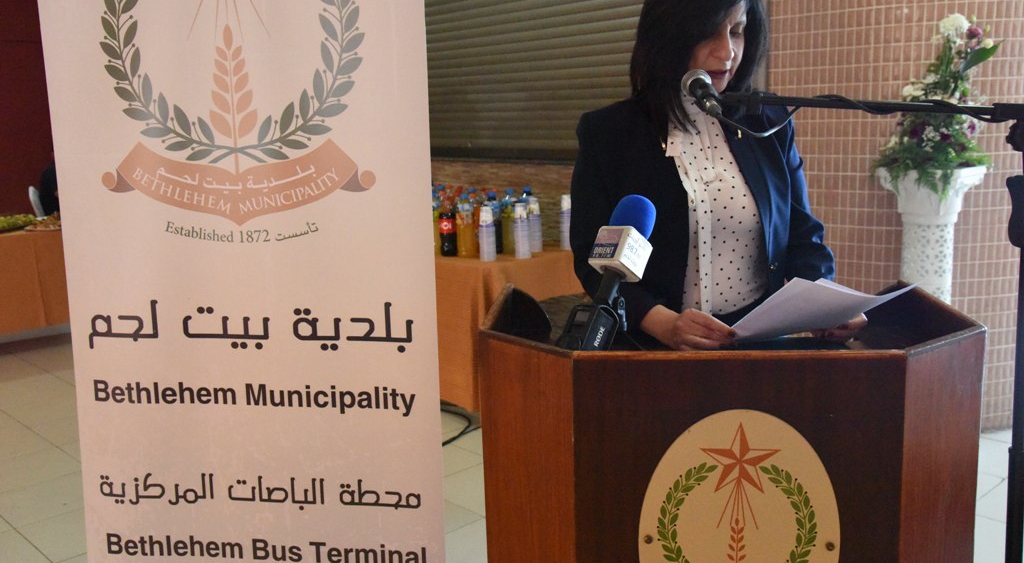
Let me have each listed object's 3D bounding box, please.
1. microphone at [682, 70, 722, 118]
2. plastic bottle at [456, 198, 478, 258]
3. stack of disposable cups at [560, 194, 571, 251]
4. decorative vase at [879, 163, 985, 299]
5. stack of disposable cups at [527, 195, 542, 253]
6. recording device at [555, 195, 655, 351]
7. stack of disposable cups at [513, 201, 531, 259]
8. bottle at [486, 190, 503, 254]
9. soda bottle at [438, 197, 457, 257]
[{"bbox_3d":[0.308,-0.302,1.555,0.053,0.053,0.175,-2,24,1],"label":"microphone"},{"bbox_3d":[-0.222,-0.268,4.631,0.096,0.302,0.096,-2,11,-3],"label":"plastic bottle"},{"bbox_3d":[0.278,-0.294,4.805,0.076,0.265,0.076,-2,11,0],"label":"stack of disposable cups"},{"bbox_3d":[1.601,0.150,3.758,0.315,1.166,0.315,-12,15,-43],"label":"decorative vase"},{"bbox_3d":[0.103,-0.271,4.580,0.074,0.262,0.074,-2,10,0],"label":"stack of disposable cups"},{"bbox_3d":[0.149,0.004,1.471,0.077,0.300,0.077,3,-26,40],"label":"recording device"},{"bbox_3d":[0.049,-0.234,4.430,0.074,0.256,0.074,-2,10,0],"label":"stack of disposable cups"},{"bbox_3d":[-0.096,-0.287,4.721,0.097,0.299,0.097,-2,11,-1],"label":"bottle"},{"bbox_3d":[-0.313,-0.269,4.692,0.087,0.288,0.087,-2,11,-4],"label":"soda bottle"}]

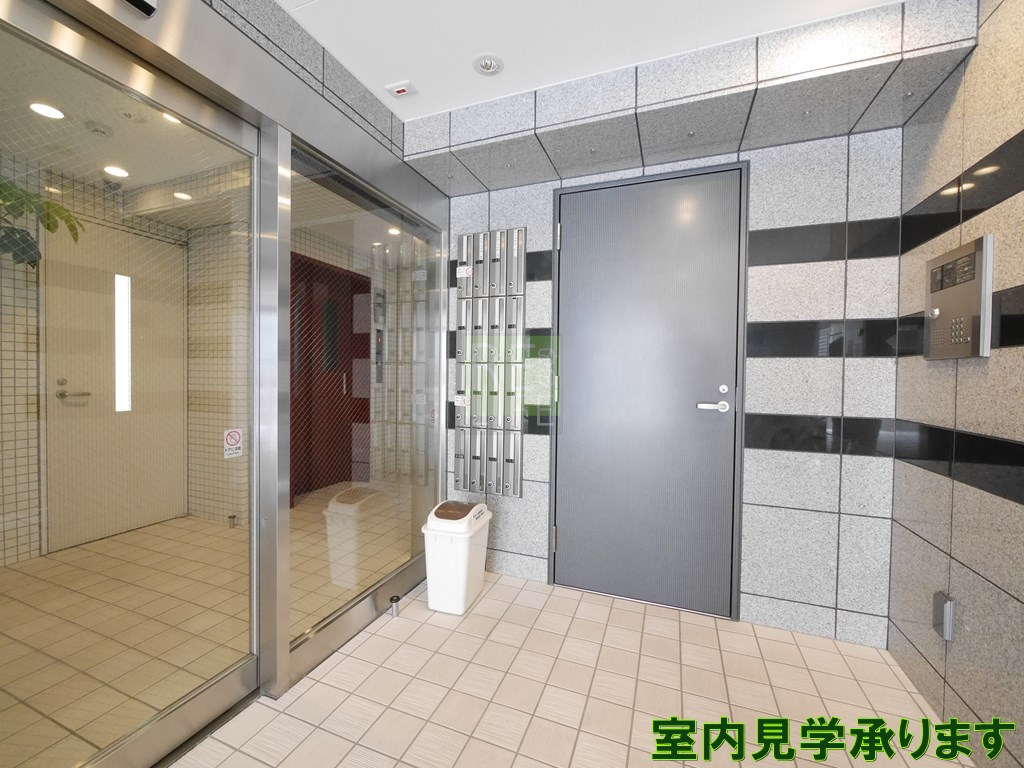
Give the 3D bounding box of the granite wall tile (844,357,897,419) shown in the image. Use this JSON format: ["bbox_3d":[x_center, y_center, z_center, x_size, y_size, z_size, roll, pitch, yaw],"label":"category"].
[{"bbox_3d":[1.446,0.014,1.682,0.169,0.242,0.020,1,1,20],"label":"granite wall tile"}]

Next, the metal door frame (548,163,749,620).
[{"bbox_3d":[0.628,0.034,2.018,0.879,2.037,0.100,1,1,20],"label":"metal door frame"}]

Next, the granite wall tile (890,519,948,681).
[{"bbox_3d":[1.473,0.749,1.495,0.020,0.403,0.368,1,1,21],"label":"granite wall tile"}]

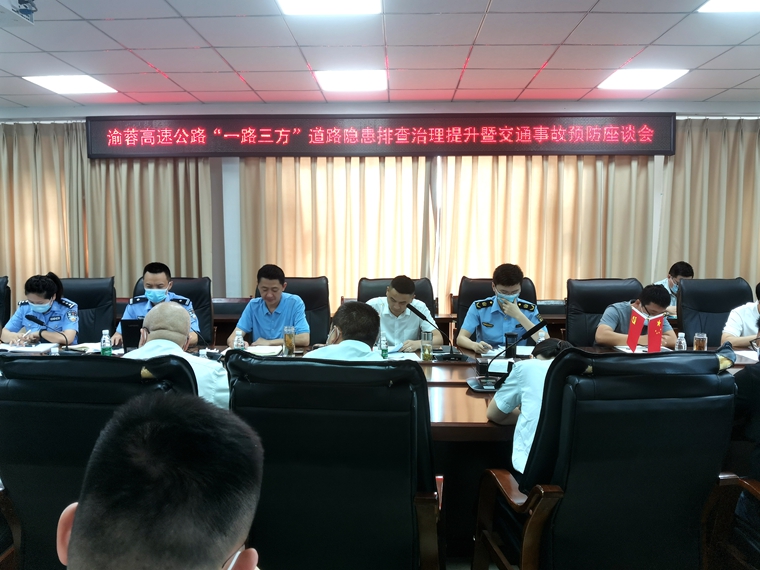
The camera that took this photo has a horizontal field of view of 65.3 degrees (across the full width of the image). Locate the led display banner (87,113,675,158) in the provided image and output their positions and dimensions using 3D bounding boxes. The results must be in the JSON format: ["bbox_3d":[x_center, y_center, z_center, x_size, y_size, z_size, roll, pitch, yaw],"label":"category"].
[{"bbox_3d":[-0.027,-1.426,5.697,5.602,0.400,0.100,0,5,2],"label":"led display banner"}]

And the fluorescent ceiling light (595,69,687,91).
[{"bbox_3d":[2.167,-1.718,4.873,0.600,0.040,0.600,0,4,2],"label":"fluorescent ceiling light"}]

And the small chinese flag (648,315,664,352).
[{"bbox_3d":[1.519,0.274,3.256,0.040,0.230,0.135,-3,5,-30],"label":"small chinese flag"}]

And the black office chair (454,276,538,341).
[{"bbox_3d":[0.863,0.519,4.119,0.670,1.112,0.700,0,5,2],"label":"black office chair"}]

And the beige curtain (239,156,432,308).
[{"bbox_3d":[-0.441,-0.323,5.880,1.930,2.560,0.150,0,4,2],"label":"beige curtain"}]

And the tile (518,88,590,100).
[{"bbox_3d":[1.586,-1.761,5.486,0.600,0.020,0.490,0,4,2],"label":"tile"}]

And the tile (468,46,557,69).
[{"bbox_3d":[0.951,-1.674,4.369,0.600,0.020,0.600,0,4,2],"label":"tile"}]

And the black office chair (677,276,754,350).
[{"bbox_3d":[2.447,0.527,4.069,0.670,1.103,0.700,0,5,2],"label":"black office chair"}]

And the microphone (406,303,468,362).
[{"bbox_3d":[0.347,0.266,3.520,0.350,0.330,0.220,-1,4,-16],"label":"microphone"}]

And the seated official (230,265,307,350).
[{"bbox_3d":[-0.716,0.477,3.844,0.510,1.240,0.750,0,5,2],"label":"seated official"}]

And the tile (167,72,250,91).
[{"bbox_3d":[-1.442,-1.724,5.007,0.600,0.018,0.600,0,5,2],"label":"tile"}]

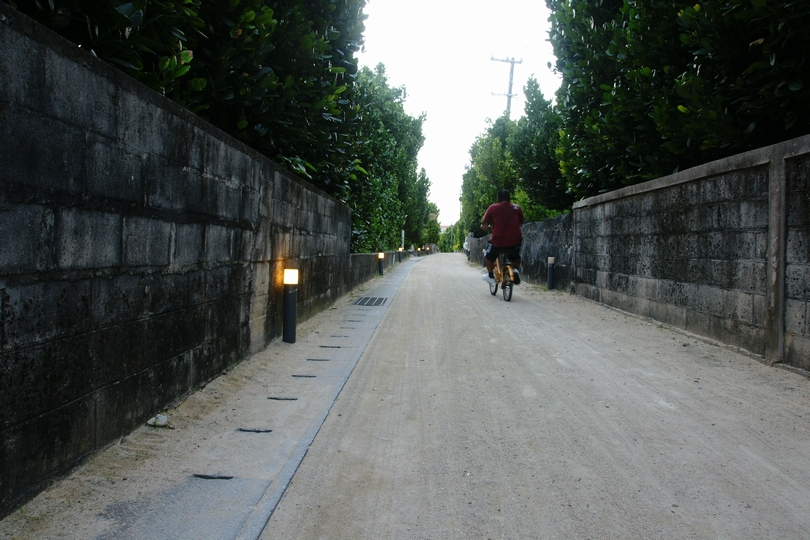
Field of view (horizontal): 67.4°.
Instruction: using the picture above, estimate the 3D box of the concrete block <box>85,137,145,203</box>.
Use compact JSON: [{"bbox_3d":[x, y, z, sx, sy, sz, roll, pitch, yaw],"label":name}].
[{"bbox_3d":[-1.096,-0.353,2.150,0.165,0.203,0.405,0,2,2],"label":"concrete block"}]

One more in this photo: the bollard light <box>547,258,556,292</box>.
[{"bbox_3d":[2.486,0.056,10.291,0.102,0.540,0.102,0,2,2],"label":"bollard light"}]

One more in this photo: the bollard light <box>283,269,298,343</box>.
[{"bbox_3d":[-0.840,0.254,4.421,0.100,0.530,0.100,0,2,2],"label":"bollard light"}]

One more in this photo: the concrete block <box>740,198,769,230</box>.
[{"bbox_3d":[2.299,-0.352,3.865,0.150,0.186,0.357,1,2,2],"label":"concrete block"}]

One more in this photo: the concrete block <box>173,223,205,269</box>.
[{"bbox_3d":[-1.074,-0.125,2.808,0.165,0.190,0.385,0,2,2],"label":"concrete block"}]

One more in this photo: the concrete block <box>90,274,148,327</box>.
[{"bbox_3d":[-1.099,0.101,2.194,0.165,0.190,0.405,0,2,2],"label":"concrete block"}]

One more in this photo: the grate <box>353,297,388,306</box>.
[{"bbox_3d":[-0.423,0.438,7.919,0.380,0.045,1.070,0,2,1],"label":"grate"}]

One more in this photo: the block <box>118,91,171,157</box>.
[{"bbox_3d":[-1.087,-0.561,2.362,0.165,0.190,0.405,0,2,2],"label":"block"}]

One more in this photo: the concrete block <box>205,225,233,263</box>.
[{"bbox_3d":[-1.058,-0.140,3.227,0.150,0.194,0.407,1,2,1],"label":"concrete block"}]

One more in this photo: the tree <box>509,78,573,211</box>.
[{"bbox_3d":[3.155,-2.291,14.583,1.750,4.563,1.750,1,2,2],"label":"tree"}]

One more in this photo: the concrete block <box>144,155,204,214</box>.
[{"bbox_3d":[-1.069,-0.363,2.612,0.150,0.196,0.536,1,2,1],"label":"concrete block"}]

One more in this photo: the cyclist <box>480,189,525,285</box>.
[{"bbox_3d":[1.348,-0.459,8.400,0.570,1.290,0.750,1,2,-1],"label":"cyclist"}]

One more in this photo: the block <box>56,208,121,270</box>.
[{"bbox_3d":[-1.088,-0.098,1.965,0.150,0.188,0.388,1,2,1],"label":"block"}]

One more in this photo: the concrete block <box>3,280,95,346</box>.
[{"bbox_3d":[-1.096,0.119,1.763,0.150,0.179,0.408,1,2,1],"label":"concrete block"}]

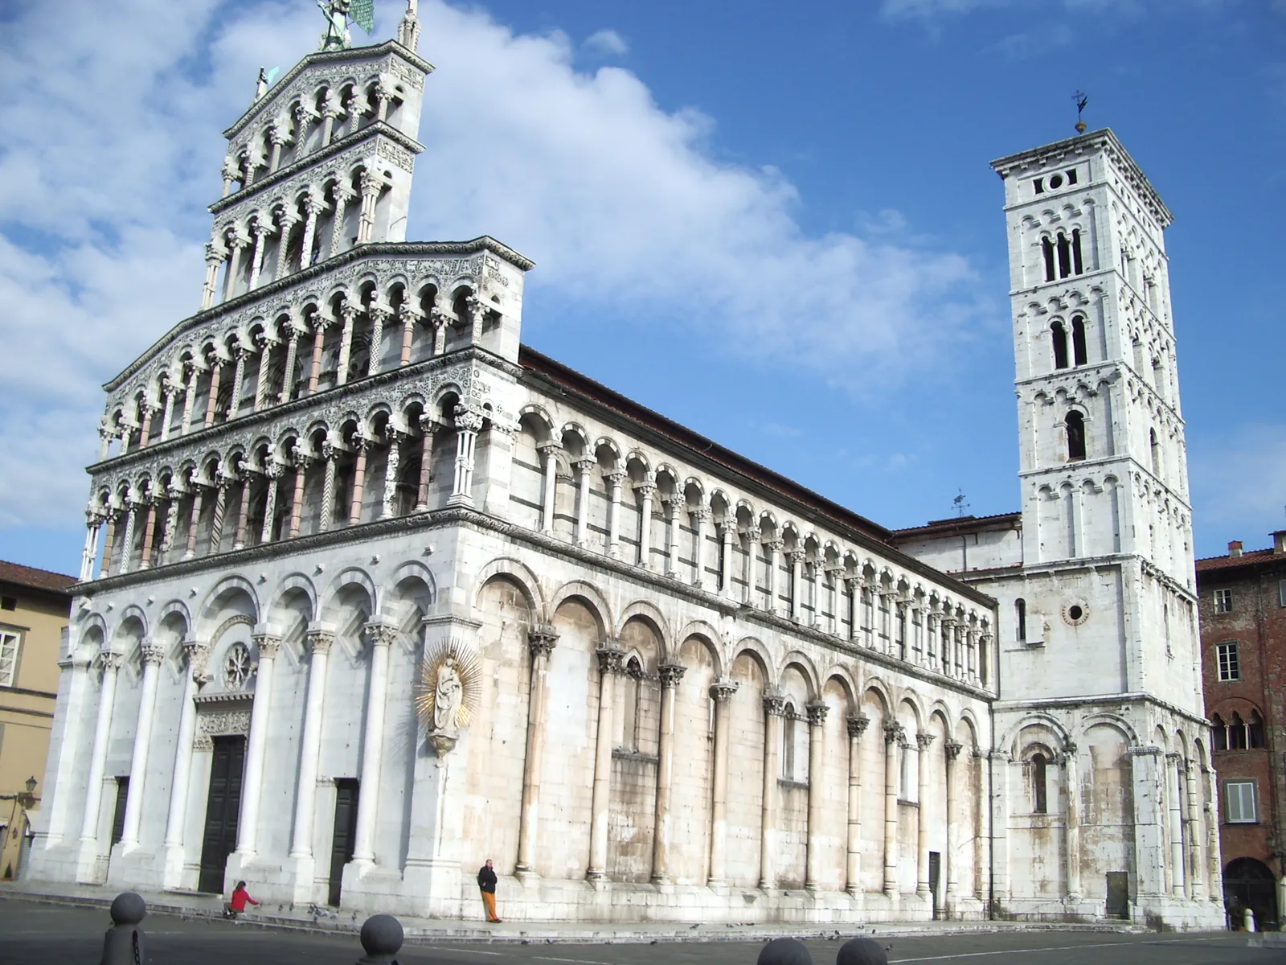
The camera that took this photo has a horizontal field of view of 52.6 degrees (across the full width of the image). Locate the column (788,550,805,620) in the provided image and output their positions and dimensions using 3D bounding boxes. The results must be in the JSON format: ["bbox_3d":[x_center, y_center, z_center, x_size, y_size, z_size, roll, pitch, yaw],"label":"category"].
[{"bbox_3d":[6.401,4.254,53.880,0.520,3.080,0.520,-11,-22,37],"label":"column"}]

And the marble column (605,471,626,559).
[{"bbox_3d":[-1.006,1.245,47.581,0.480,3.200,0.460,-11,-22,36],"label":"marble column"}]

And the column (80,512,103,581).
[{"bbox_3d":[-22.738,2.732,53.435,0.550,3.040,0.550,-11,-22,37],"label":"column"}]

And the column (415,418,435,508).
[{"bbox_3d":[-7.209,-0.514,43.068,0.420,3.220,0.430,2,-18,1],"label":"column"}]

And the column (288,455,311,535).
[{"bbox_3d":[-11.866,0.532,44.749,0.500,3.100,0.500,-11,-22,37],"label":"column"}]

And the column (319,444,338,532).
[{"bbox_3d":[-11.111,0.238,45.986,0.400,3.200,0.420,-11,-22,36],"label":"column"}]

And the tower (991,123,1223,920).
[{"bbox_3d":[26.572,2.430,74.857,7.400,44.000,11.400,-11,-22,36],"label":"tower"}]

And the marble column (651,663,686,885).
[{"bbox_3d":[0.869,9.634,43.283,0.680,7.200,0.720,-11,-22,37],"label":"marble column"}]

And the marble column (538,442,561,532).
[{"bbox_3d":[-3.243,0.262,44.843,0.480,3.200,0.460,-11,-22,36],"label":"marble column"}]

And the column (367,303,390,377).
[{"bbox_3d":[-8.926,-4.691,43.360,0.470,2.730,0.470,-11,-22,36],"label":"column"}]

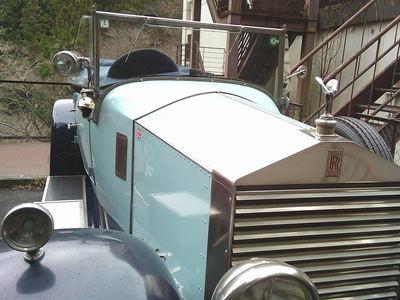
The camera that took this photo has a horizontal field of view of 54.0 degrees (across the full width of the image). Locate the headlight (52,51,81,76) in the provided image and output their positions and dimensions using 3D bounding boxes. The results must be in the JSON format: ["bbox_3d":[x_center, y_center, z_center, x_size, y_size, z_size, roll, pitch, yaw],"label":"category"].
[{"bbox_3d":[-0.683,-0.442,2.004,0.130,0.132,0.120,3,13,0],"label":"headlight"}]

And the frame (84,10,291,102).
[{"bbox_3d":[-0.026,-0.494,2.203,1.115,0.453,0.060,0,7,-16],"label":"frame"}]

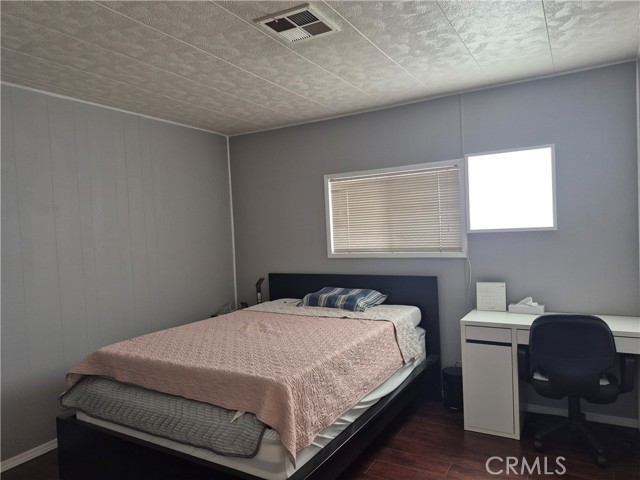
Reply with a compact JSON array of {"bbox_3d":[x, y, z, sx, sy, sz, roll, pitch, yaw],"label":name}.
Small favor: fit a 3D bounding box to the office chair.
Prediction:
[{"bbox_3d":[1.598,0.844,2.674,0.610,0.860,0.590,-1,2,31],"label":"office chair"}]

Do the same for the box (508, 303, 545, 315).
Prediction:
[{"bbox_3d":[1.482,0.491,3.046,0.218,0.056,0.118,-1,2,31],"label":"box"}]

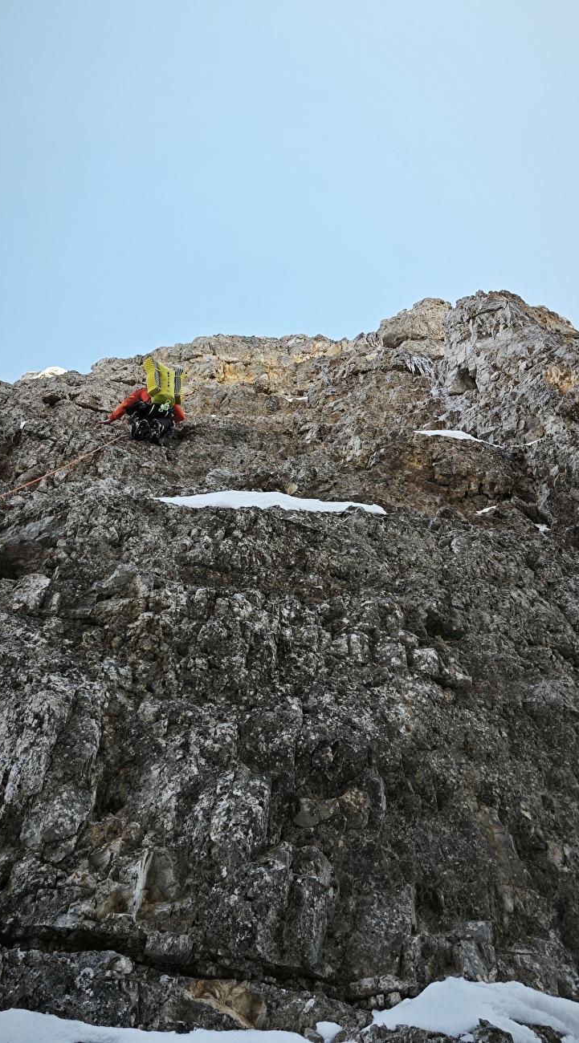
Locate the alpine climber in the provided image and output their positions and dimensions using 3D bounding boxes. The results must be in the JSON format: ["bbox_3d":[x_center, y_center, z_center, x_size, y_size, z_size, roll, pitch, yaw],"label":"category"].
[{"bbox_3d":[-1.690,-1.389,8.007,1.000,1.300,0.700,12,-48,-11],"label":"alpine climber"}]

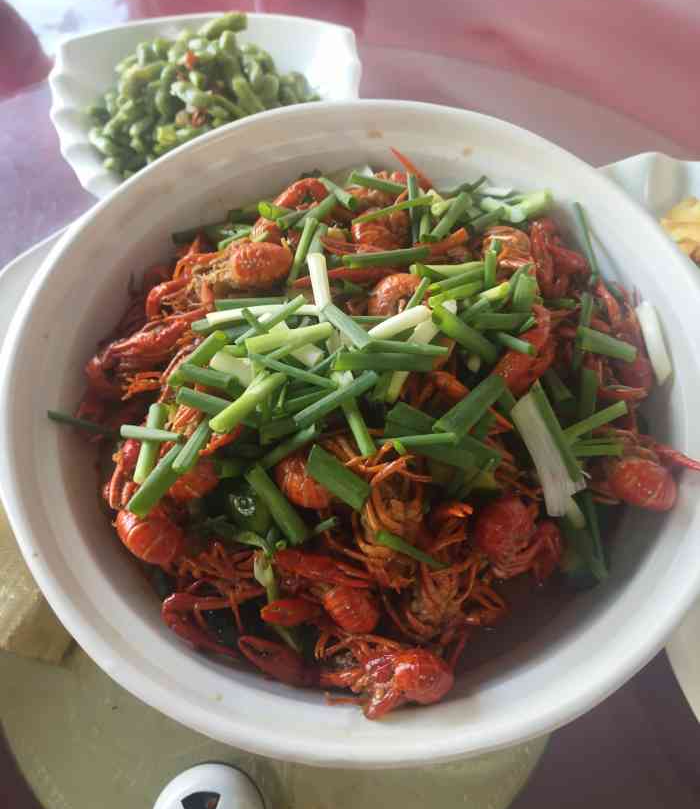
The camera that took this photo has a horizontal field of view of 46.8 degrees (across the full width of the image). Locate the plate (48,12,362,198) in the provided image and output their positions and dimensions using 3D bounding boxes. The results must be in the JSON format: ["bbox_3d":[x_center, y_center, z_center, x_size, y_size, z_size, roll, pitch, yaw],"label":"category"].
[{"bbox_3d":[-0.101,-0.194,0.581,0.221,0.050,0.198,-1,61,0],"label":"plate"}]

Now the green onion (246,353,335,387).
[{"bbox_3d":[-0.025,-0.015,0.364,0.044,0.004,0.004,19,62,17],"label":"green onion"}]

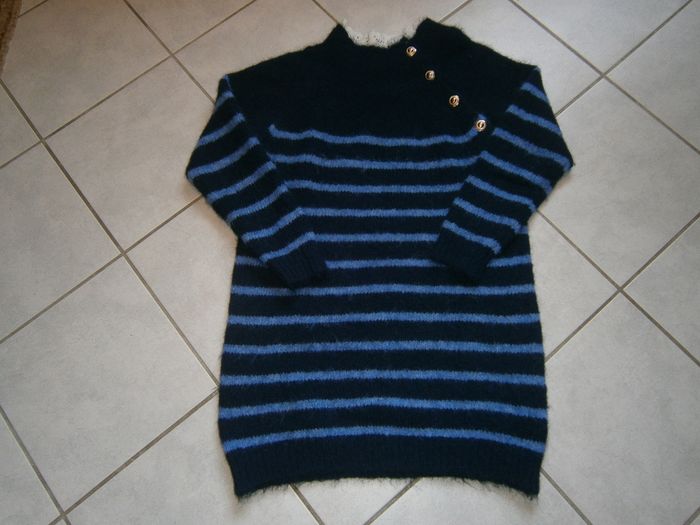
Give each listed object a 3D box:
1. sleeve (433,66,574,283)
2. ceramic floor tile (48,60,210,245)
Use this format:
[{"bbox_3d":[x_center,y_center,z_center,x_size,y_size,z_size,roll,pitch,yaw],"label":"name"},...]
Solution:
[{"bbox_3d":[0.311,-0.161,0.973,0.155,0.030,0.467,30,75,11],"label":"sleeve"},{"bbox_3d":[-0.397,-0.228,1.050,0.315,0.010,0.315,-39,74,-10],"label":"ceramic floor tile"}]

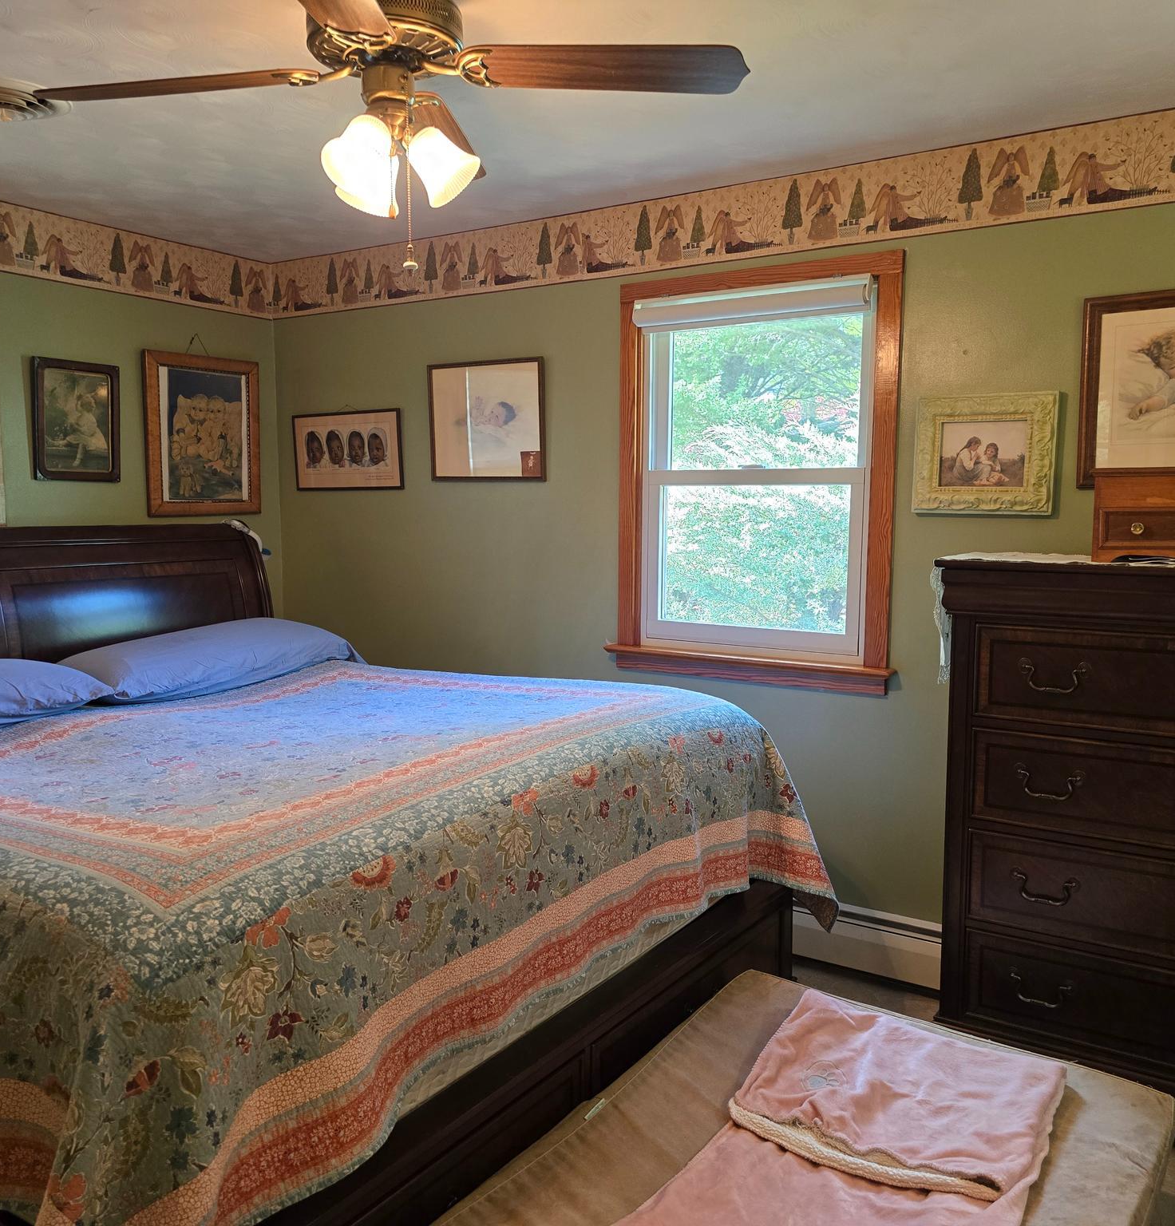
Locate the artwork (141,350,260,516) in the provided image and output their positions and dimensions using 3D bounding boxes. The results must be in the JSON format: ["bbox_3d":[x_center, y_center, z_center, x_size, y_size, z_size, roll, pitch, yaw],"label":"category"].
[{"bbox_3d":[-1.504,-0.691,4.243,0.030,0.612,0.529,4,7,33],"label":"artwork"}]

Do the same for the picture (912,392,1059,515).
[{"bbox_3d":[1.095,-0.433,2.988,0.368,0.326,0.035,4,7,33],"label":"picture"}]

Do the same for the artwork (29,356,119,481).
[{"bbox_3d":[-1.825,-0.680,3.876,0.030,0.421,0.324,4,7,33],"label":"artwork"}]

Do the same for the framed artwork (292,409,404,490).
[{"bbox_3d":[-0.966,-0.654,4.406,0.603,0.309,0.025,4,7,33],"label":"framed artwork"}]

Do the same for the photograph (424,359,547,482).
[{"bbox_3d":[-0.360,-0.690,3.925,0.532,0.428,0.030,4,7,33],"label":"photograph"}]

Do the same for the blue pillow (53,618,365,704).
[{"bbox_3d":[-1.288,0.134,3.791,0.485,0.178,0.979,4,7,33],"label":"blue pillow"}]

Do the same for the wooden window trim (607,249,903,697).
[{"bbox_3d":[0.504,-0.424,3.449,1.021,1.296,0.080,4,7,33],"label":"wooden window trim"}]

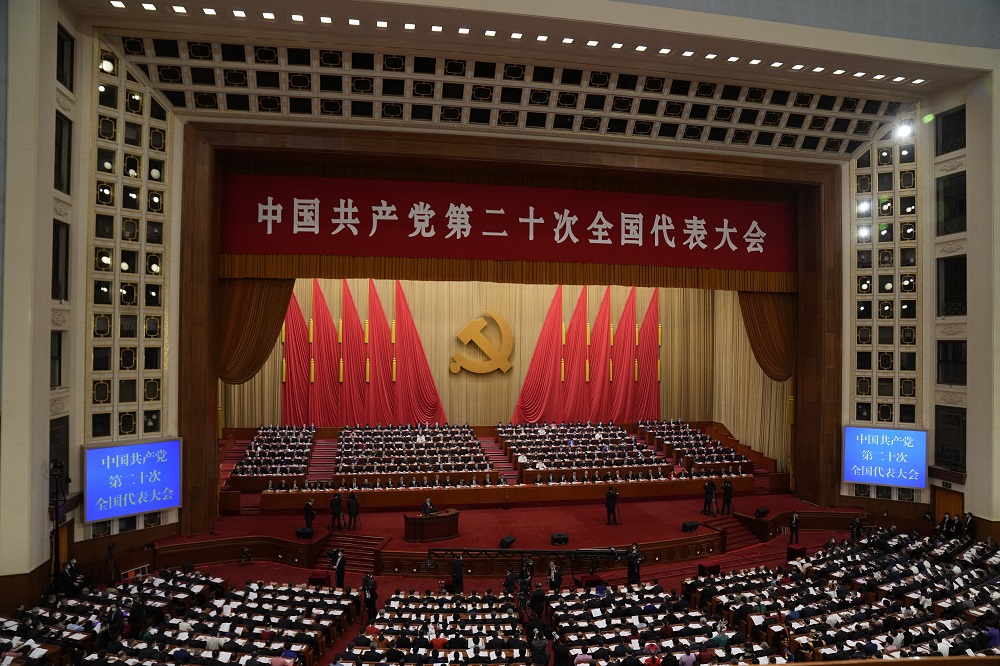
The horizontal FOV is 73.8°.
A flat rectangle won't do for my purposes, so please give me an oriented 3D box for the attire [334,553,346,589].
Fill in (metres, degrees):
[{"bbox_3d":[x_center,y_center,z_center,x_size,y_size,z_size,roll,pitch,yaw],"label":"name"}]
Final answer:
[{"bbox_3d":[-6.426,9.668,26.900,0.400,1.580,0.500,1,-1,-26],"label":"attire"}]

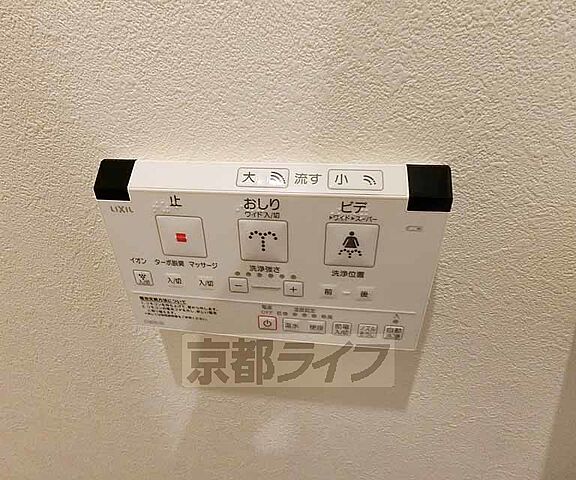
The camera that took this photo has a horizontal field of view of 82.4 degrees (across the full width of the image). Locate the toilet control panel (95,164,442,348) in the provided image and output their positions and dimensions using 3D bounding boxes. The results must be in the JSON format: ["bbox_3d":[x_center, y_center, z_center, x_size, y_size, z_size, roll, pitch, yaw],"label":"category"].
[{"bbox_3d":[-0.013,0.012,0.213,0.205,0.118,0.026,3,32,7],"label":"toilet control panel"}]

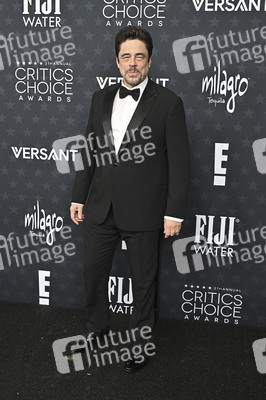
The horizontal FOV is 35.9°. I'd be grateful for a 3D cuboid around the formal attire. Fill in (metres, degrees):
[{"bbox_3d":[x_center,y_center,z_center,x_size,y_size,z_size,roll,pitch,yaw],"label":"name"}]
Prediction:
[{"bbox_3d":[-0.038,0.102,2.245,0.620,1.500,0.360,7,10,29],"label":"formal attire"}]

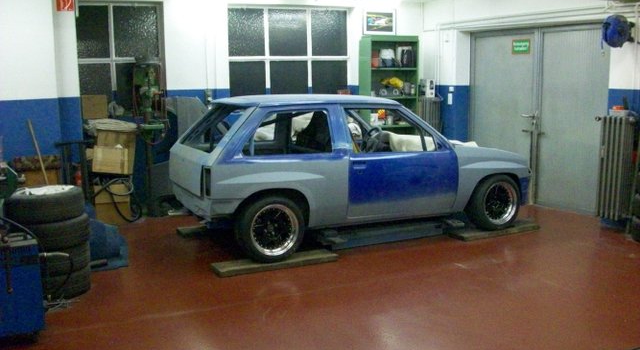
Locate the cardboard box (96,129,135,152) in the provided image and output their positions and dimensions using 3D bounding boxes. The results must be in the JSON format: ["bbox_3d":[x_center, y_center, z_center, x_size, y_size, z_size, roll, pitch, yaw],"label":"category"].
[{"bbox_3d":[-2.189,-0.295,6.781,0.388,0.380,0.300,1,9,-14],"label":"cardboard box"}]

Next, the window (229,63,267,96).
[{"bbox_3d":[-0.897,-1.162,7.972,0.480,0.540,0.060,-5,10,-25],"label":"window"}]

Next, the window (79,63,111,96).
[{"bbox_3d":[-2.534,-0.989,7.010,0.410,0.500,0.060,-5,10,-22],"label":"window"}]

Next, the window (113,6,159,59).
[{"bbox_3d":[-2.083,-1.610,7.109,0.504,0.598,0.060,-5,10,-22],"label":"window"}]

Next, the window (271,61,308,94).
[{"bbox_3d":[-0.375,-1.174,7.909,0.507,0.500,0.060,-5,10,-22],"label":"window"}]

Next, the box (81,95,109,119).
[{"bbox_3d":[-2.496,-0.738,6.992,0.270,0.280,0.200,-5,10,-25],"label":"box"}]

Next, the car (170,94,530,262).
[{"bbox_3d":[0.359,-0.133,6.194,3.470,1.350,1.550,-5,10,-24],"label":"car"}]

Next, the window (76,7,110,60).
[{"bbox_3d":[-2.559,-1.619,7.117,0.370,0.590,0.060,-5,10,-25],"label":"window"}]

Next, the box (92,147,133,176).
[{"bbox_3d":[-2.268,-0.154,6.830,0.360,0.300,0.250,1,9,12],"label":"box"}]

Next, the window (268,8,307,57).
[{"bbox_3d":[-0.401,-1.768,7.806,0.501,0.559,0.060,-5,10,-22],"label":"window"}]

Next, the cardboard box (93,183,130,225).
[{"bbox_3d":[-2.247,0.296,6.852,0.360,0.440,0.300,-3,9,-14],"label":"cardboard box"}]

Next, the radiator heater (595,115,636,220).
[{"bbox_3d":[2.862,-0.074,6.077,0.180,1.000,0.280,-7,11,-32],"label":"radiator heater"}]

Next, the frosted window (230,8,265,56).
[{"bbox_3d":[-0.887,-1.734,7.605,0.451,0.568,0.060,-5,10,-22],"label":"frosted window"}]

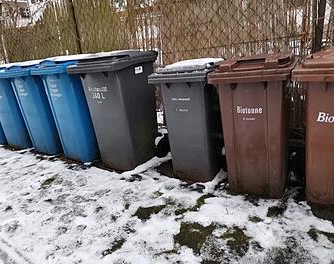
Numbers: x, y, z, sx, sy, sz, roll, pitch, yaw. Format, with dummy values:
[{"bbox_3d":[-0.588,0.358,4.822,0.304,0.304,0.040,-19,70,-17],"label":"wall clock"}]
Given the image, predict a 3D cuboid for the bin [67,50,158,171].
[{"bbox_3d":[-0.443,-0.227,2.793,0.585,1.085,0.730,5,21,34],"label":"bin"}]

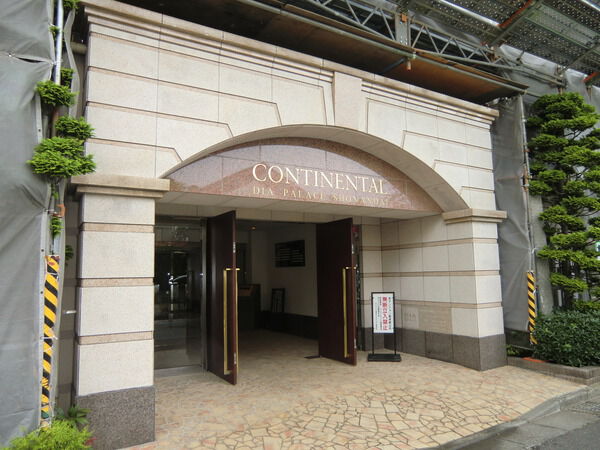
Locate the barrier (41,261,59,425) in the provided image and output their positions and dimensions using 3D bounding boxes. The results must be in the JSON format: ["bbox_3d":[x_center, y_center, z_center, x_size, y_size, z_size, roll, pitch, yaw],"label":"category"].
[{"bbox_3d":[-1.909,0.878,3.156,0.080,1.275,0.080,3,-7,-30],"label":"barrier"}]

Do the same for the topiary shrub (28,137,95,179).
[{"bbox_3d":[-1.848,-0.523,3.224,0.442,0.315,0.420,3,-7,-30],"label":"topiary shrub"}]

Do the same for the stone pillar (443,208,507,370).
[{"bbox_3d":[2.736,0.976,6.367,0.820,2.316,0.584,3,-7,-30],"label":"stone pillar"}]

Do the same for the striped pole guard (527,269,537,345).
[{"bbox_3d":[3.511,1.243,6.290,0.085,1.088,0.085,3,-7,-30],"label":"striped pole guard"}]

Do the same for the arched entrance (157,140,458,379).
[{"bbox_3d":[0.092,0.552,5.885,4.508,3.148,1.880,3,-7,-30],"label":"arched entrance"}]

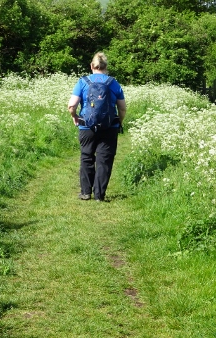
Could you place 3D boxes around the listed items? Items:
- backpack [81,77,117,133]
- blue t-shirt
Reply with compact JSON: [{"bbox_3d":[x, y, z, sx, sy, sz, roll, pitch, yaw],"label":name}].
[{"bbox_3d":[-0.096,-0.717,14.300,0.380,0.590,0.310,0,5,6],"label":"backpack"},{"bbox_3d":[-0.104,-0.752,14.500,0.560,0.630,0.350,0,5,6],"label":"blue t-shirt"}]

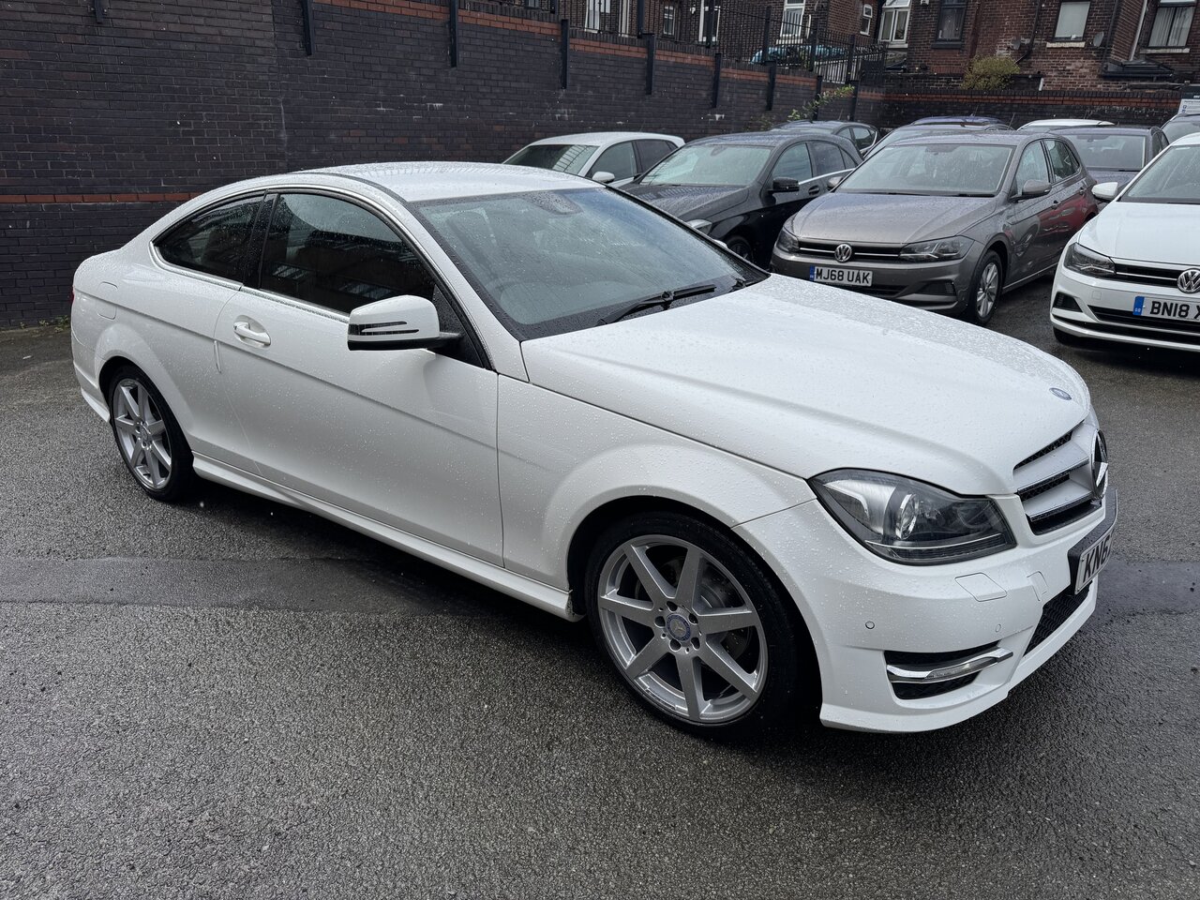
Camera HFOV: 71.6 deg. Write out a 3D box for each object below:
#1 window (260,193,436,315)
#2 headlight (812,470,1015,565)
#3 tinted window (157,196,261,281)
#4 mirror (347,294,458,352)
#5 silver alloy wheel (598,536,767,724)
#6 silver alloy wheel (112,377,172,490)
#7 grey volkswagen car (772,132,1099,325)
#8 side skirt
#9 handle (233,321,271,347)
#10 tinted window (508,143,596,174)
[{"bbox_3d":[-0.844,-0.620,2.734,1.041,0.457,0.070,13,-7,35],"label":"window"},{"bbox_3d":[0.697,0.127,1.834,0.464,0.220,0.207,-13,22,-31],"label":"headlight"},{"bbox_3d":[-1.500,-0.828,3.192,0.716,0.361,0.060,13,-7,39],"label":"tinted window"},{"bbox_3d":[-0.552,-0.374,2.342,0.190,0.165,0.240,13,23,35],"label":"mirror"},{"bbox_3d":[0.243,0.423,2.128,0.490,0.490,0.200,14,24,37],"label":"silver alloy wheel"},{"bbox_3d":[-1.958,-0.091,3.713,0.490,0.490,0.200,13,23,35],"label":"silver alloy wheel"},{"bbox_3d":[3.194,-2.164,7.696,1.780,1.450,4.050,16,28,39],"label":"grey volkswagen car"},{"bbox_3d":[-0.847,0.234,2.870,2.040,0.120,0.110,13,23,35],"label":"side skirt"},{"bbox_3d":[-1.199,-0.398,2.874,0.220,0.050,0.060,13,23,35],"label":"handle"},{"bbox_3d":[-0.675,-3.407,9.915,1.400,0.077,0.854,17,59,38],"label":"tinted window"}]

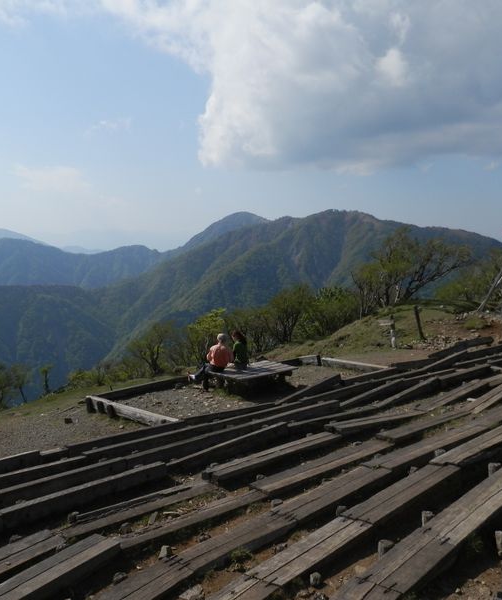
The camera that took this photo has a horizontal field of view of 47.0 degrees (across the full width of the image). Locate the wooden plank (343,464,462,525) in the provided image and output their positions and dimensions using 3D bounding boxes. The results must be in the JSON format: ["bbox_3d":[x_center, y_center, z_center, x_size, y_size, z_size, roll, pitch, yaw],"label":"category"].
[{"bbox_3d":[1.303,1.666,4.880,0.281,0.120,1.469,2,5,43],"label":"wooden plank"}]

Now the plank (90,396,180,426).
[{"bbox_3d":[-2.131,1.962,10.077,2.301,0.140,0.120,5,8,41],"label":"plank"}]

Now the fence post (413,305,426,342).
[{"bbox_3d":[4.659,0.648,15.900,0.130,1.028,0.130,-12,5,1],"label":"fence post"}]

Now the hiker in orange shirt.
[{"bbox_3d":[-0.814,1.246,11.900,0.540,1.120,0.850,-4,7,-33],"label":"hiker in orange shirt"}]

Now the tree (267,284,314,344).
[{"bbox_3d":[1.436,0.527,21.000,1.700,2.250,1.700,0,6,0],"label":"tree"}]

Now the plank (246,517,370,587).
[{"bbox_3d":[0.385,1.563,3.528,0.230,0.110,0.923,5,8,43],"label":"plank"}]

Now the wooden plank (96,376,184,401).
[{"bbox_3d":[-2.115,1.829,11.718,0.130,0.200,2.309,6,8,43],"label":"wooden plank"}]

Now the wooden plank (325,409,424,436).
[{"bbox_3d":[1.821,1.760,8.322,1.608,0.110,0.207,-3,7,-30],"label":"wooden plank"}]

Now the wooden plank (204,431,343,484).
[{"bbox_3d":[0.302,1.748,6.414,1.857,0.110,0.218,-5,8,-41],"label":"wooden plank"}]

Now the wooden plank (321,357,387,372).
[{"bbox_3d":[2.516,1.607,13.875,1.875,0.200,0.120,5,7,37],"label":"wooden plank"}]

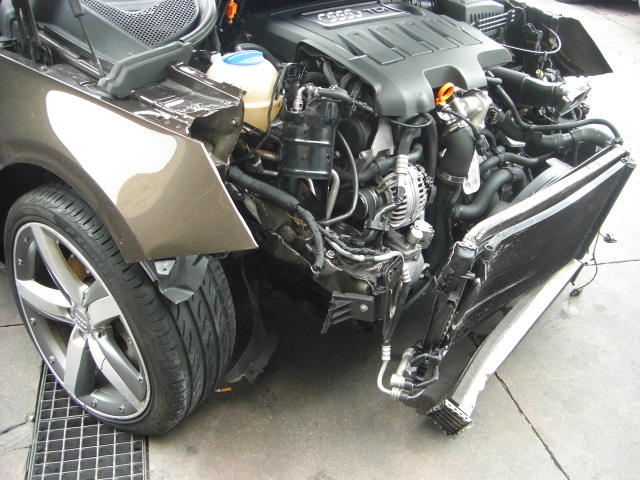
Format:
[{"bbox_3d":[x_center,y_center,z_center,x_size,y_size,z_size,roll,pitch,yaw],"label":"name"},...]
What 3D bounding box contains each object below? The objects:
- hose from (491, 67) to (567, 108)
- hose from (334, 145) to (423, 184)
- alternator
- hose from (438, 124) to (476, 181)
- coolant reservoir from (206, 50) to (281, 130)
[{"bbox_3d":[0.552,-0.402,1.850,0.080,0.080,0.220,-24,40,-39],"label":"hose"},{"bbox_3d":[0.137,-0.173,1.650,0.270,0.070,0.055,-17,36,-32],"label":"hose"},{"bbox_3d":[0.189,-0.095,1.570,0.140,0.140,0.135,-10,33,-23],"label":"alternator"},{"bbox_3d":[0.325,-0.207,1.660,0.090,0.120,0.080,-12,34,-26],"label":"hose"},{"bbox_3d":[-0.166,-0.317,1.520,0.150,0.172,0.152,29,38,35],"label":"coolant reservoir"}]

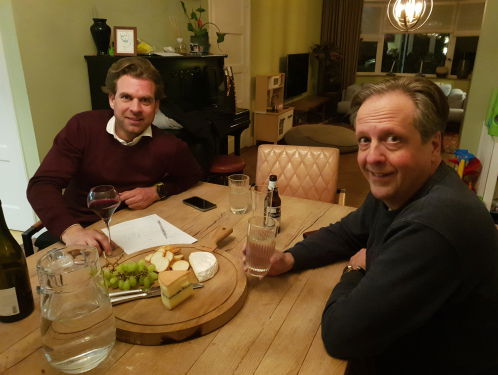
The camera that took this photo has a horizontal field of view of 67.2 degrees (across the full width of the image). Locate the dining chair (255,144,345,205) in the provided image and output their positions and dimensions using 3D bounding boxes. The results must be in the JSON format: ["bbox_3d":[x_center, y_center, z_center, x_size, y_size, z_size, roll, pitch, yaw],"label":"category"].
[{"bbox_3d":[0.234,0.243,2.076,0.530,0.860,0.580,5,19,13],"label":"dining chair"}]

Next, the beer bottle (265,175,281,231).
[{"bbox_3d":[0.083,0.054,1.309,0.061,0.208,0.061,0,19,0],"label":"beer bottle"}]

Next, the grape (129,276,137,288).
[{"bbox_3d":[-0.294,0.240,0.945,0.020,0.026,0.021,-4,20,-11],"label":"grape"}]

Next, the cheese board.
[{"bbox_3d":[-0.170,0.232,1.057,0.402,0.030,0.576,8,20,22],"label":"cheese board"}]

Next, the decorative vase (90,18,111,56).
[{"bbox_3d":[-1.150,-1.161,2.900,0.157,0.272,0.157,8,21,22],"label":"decorative vase"}]

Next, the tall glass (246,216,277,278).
[{"bbox_3d":[0.033,0.169,1.056,0.081,0.147,0.081,3,18,-1],"label":"tall glass"}]

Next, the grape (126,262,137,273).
[{"bbox_3d":[-0.312,0.213,0.996,0.023,0.023,0.023,0,19,0],"label":"grape"}]

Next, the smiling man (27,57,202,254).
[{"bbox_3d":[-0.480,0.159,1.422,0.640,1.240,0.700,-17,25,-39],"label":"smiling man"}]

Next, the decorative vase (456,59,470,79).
[{"bbox_3d":[4.524,-2.510,7.900,0.280,0.410,0.280,8,21,22],"label":"decorative vase"}]

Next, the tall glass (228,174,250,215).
[{"bbox_3d":[-0.037,0.029,1.482,0.081,0.142,0.081,0,19,0],"label":"tall glass"}]

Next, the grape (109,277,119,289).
[{"bbox_3d":[-0.344,0.241,0.950,0.023,0.025,0.023,-4,20,-11],"label":"grape"}]

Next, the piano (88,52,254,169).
[{"bbox_3d":[-0.605,-0.496,3.496,0.640,1.330,1.500,9,20,23],"label":"piano"}]

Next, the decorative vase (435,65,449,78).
[{"bbox_3d":[4.218,-2.542,8.208,0.280,0.290,0.280,0,19,0],"label":"decorative vase"}]

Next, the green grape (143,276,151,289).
[{"bbox_3d":[-0.259,0.240,0.945,0.020,0.026,0.021,-4,20,-11],"label":"green grape"}]

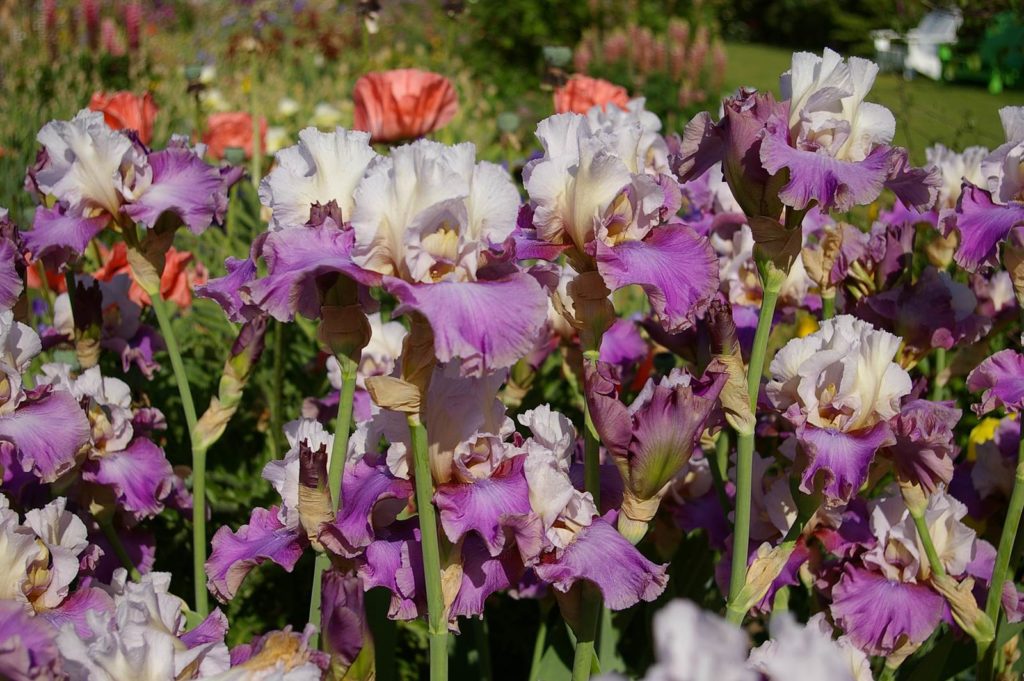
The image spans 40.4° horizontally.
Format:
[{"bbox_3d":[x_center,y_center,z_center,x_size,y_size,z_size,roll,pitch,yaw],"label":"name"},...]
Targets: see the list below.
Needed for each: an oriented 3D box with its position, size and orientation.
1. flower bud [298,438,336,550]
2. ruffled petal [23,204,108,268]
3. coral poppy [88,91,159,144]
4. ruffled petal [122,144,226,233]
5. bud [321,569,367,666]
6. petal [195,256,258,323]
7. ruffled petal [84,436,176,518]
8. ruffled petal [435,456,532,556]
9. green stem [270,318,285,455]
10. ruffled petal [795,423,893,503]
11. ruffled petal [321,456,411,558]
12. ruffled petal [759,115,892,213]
[{"bbox_3d":[-0.136,0.109,0.970,0.026,0.076,0.026,-5,14,1],"label":"flower bud"},{"bbox_3d":[-0.390,-0.091,1.220,0.065,0.051,0.065,-12,19,-38],"label":"ruffled petal"},{"bbox_3d":[-0.587,-0.335,2.100,0.105,0.085,0.105,0,14,0],"label":"coral poppy"},{"bbox_3d":[-0.284,-0.128,1.170,0.075,0.073,0.080,11,17,43],"label":"ruffled petal"},{"bbox_3d":[-0.113,0.186,0.930,0.031,0.064,0.031,0,14,0],"label":"bud"},{"bbox_3d":[-0.212,-0.038,1.050,0.065,0.046,0.060,-7,16,-24],"label":"petal"},{"bbox_3d":[-0.289,0.103,1.050,0.064,0.050,0.065,-12,19,-40],"label":"ruffled petal"},{"bbox_3d":[-0.022,0.131,1.080,0.076,0.062,0.052,0,15,0],"label":"ruffled petal"},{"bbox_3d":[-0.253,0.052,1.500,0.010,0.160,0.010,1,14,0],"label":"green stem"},{"bbox_3d":[0.272,0.101,1.140,0.073,0.057,0.050,3,15,12],"label":"ruffled petal"},{"bbox_3d":[-0.115,0.132,1.100,0.072,0.075,0.072,-11,16,-41],"label":"ruffled petal"},{"bbox_3d":[0.206,-0.116,0.920,0.087,0.056,0.062,-2,14,-8],"label":"ruffled petal"}]

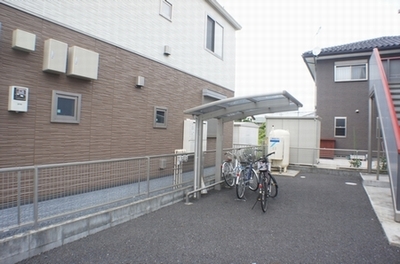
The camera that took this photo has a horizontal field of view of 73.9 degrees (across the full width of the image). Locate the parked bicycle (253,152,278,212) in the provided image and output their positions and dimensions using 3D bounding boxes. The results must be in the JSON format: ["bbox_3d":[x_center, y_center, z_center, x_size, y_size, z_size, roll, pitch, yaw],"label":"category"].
[{"bbox_3d":[1.470,1.018,5.670,0.580,1.060,1.750,2,0,22],"label":"parked bicycle"}]

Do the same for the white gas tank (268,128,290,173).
[{"bbox_3d":[3.132,0.758,10.369,0.780,1.690,0.970,1,0,30],"label":"white gas tank"}]

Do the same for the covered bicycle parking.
[{"bbox_3d":[1.054,0.414,5.970,2.060,2.250,2.120,1,0,29],"label":"covered bicycle parking"}]

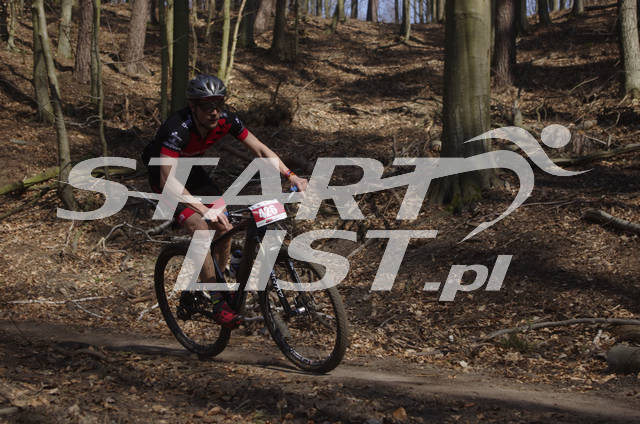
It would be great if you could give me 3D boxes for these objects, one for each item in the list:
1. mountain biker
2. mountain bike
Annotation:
[{"bbox_3d":[-0.625,-0.053,6.510,0.694,1.428,0.984,-10,5,-36],"label":"mountain biker"},{"bbox_3d":[-0.476,0.384,6.475,0.720,1.040,1.815,-20,11,-37],"label":"mountain bike"}]

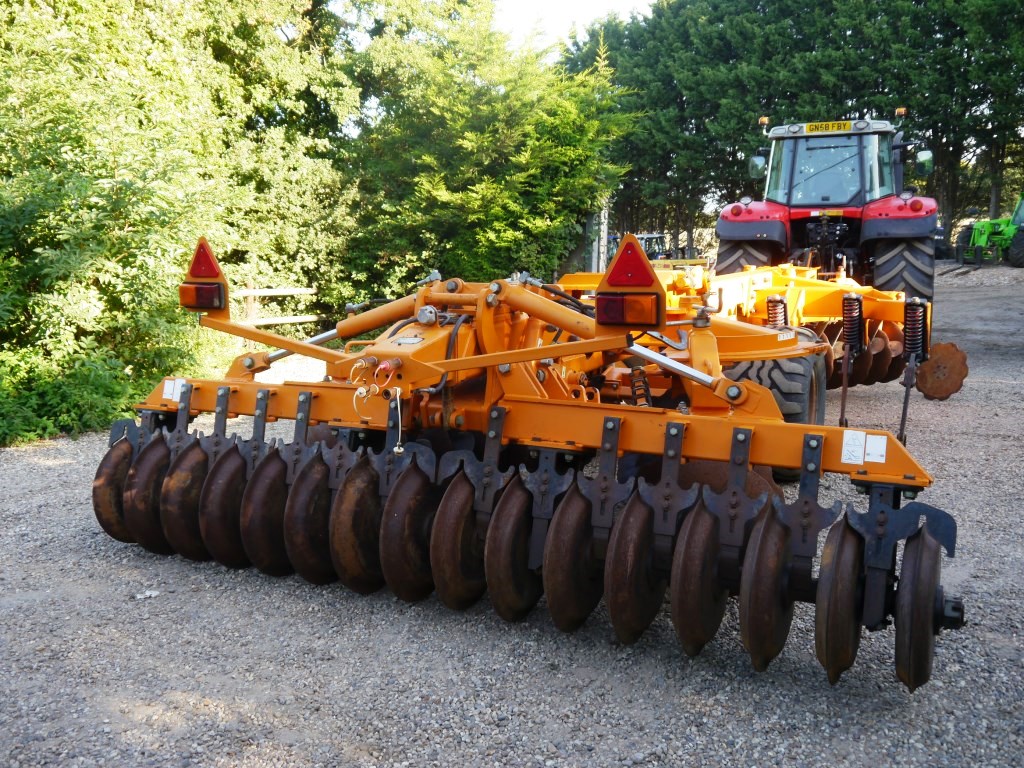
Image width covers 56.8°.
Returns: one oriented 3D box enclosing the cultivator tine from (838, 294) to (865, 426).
[{"bbox_3d":[2.542,-0.144,7.154,0.170,1.070,0.500,4,9,28],"label":"cultivator tine"}]

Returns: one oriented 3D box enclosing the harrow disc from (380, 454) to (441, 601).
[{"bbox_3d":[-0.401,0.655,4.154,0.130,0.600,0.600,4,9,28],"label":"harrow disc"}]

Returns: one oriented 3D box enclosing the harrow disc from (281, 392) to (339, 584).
[{"bbox_3d":[-0.924,0.487,4.410,0.290,0.870,0.600,4,9,28],"label":"harrow disc"}]

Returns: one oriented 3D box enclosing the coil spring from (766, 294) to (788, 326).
[{"bbox_3d":[2.054,-0.506,7.365,0.140,0.400,0.140,4,9,26],"label":"coil spring"}]

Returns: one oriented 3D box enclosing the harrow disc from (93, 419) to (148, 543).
[{"bbox_3d":[-1.976,0.502,4.975,0.250,0.700,0.600,4,9,28],"label":"harrow disc"}]

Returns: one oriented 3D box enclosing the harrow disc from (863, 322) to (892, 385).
[{"bbox_3d":[3.380,-0.267,8.850,0.090,0.570,0.570,-3,9,-22],"label":"harrow disc"}]

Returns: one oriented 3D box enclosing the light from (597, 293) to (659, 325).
[{"bbox_3d":[0.385,-0.252,3.170,0.205,0.106,0.060,4,9,28],"label":"light"}]

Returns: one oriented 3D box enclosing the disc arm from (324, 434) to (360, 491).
[{"bbox_3d":[-0.759,0.331,4.196,0.235,0.260,0.040,4,-6,26],"label":"disc arm"}]

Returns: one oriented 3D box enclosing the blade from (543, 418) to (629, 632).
[{"bbox_3d":[0.329,0.560,3.704,0.315,0.860,0.600,4,9,26],"label":"blade"}]

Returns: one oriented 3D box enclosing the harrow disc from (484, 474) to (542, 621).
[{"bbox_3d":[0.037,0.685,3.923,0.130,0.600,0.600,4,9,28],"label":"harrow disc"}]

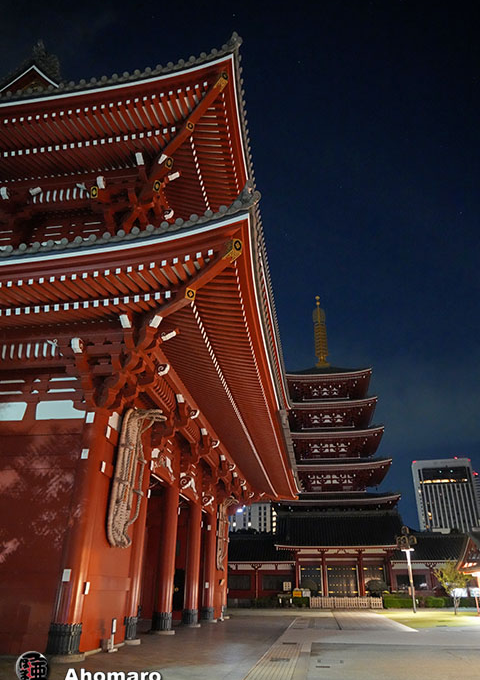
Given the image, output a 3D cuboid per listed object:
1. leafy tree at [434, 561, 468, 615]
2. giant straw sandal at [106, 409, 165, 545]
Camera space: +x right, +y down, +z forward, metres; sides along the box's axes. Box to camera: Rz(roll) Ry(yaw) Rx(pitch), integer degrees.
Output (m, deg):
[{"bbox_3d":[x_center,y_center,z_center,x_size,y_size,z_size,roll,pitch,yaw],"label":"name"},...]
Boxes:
[{"bbox_3d":[17.733,20.645,40.104,2.900,4.050,2.800,-3,-28,8],"label":"leafy tree"},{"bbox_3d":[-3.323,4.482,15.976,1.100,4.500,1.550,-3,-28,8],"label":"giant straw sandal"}]

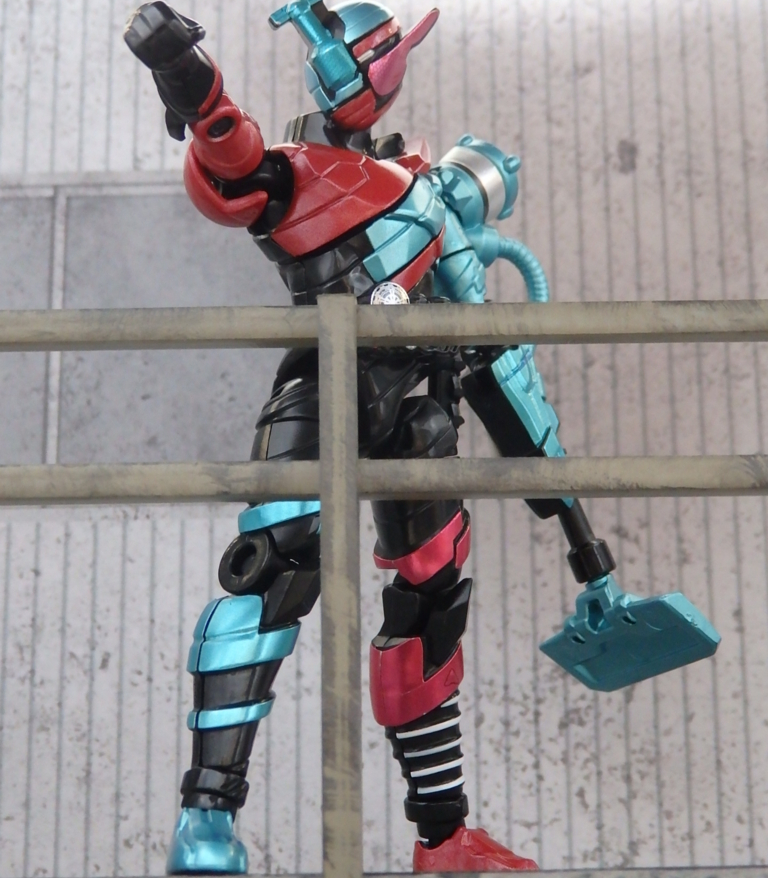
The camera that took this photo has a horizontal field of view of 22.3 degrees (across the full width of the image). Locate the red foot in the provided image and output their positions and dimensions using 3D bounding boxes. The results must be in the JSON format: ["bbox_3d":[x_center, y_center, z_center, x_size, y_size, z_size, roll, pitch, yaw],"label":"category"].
[{"bbox_3d":[0.014,0.061,0.290,0.020,0.007,0.009,-8,-16,29],"label":"red foot"}]

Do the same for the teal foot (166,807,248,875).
[{"bbox_3d":[-0.025,0.057,0.277,0.010,0.010,0.021,3,-14,-14],"label":"teal foot"}]

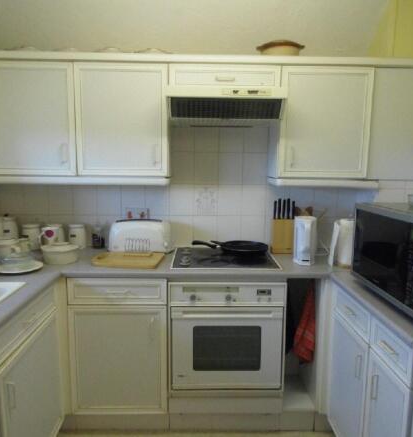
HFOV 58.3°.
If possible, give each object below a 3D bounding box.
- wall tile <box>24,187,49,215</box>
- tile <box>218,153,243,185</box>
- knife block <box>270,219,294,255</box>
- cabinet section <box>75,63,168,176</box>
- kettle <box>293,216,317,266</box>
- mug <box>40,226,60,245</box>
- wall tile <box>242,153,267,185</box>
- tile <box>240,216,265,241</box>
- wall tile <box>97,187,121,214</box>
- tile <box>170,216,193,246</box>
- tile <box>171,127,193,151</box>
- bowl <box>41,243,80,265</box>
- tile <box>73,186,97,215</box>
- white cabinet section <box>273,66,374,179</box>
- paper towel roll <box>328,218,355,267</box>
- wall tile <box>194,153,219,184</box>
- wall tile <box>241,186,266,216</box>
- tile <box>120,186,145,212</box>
[{"bbox_3d":[-1.078,-0.123,2.356,0.152,0.200,0.010,0,8,-1],"label":"wall tile"},{"bbox_3d":[0.156,-0.314,2.354,0.152,0.200,0.010,0,8,-1],"label":"tile"},{"bbox_3d":[0.461,0.104,2.235,0.135,0.212,0.105,0,8,-1],"label":"knife block"},{"bbox_3d":[-0.455,-0.544,2.150,0.500,0.592,0.312,0,7,-1],"label":"cabinet section"},{"bbox_3d":[0.541,0.122,2.025,0.117,0.246,0.130,1,6,7],"label":"kettle"},{"bbox_3d":[-0.946,0.133,2.236,0.116,0.125,0.092,-2,7,-20],"label":"mug"},{"bbox_3d":[0.308,-0.310,2.330,0.151,0.200,0.010,1,6,0],"label":"wall tile"},{"bbox_3d":[0.302,0.086,2.390,0.153,0.200,0.010,0,8,-1],"label":"tile"},{"bbox_3d":[-0.614,-0.121,2.332,0.151,0.199,0.010,0,9,-1],"label":"wall tile"},{"bbox_3d":[-0.156,0.085,2.405,0.152,0.200,0.010,0,8,-1],"label":"tile"},{"bbox_3d":[-0.147,-0.505,2.304,0.151,0.190,0.010,1,6,0],"label":"tile"},{"bbox_3d":[-0.808,0.186,2.048,0.203,0.093,0.203,0,9,-1],"label":"bowl"},{"bbox_3d":[-0.766,-0.122,2.329,0.151,0.199,0.010,0,9,-1],"label":"tile"},{"bbox_3d":[0.645,-0.535,2.172,0.500,0.592,0.312,0,7,-1],"label":"white cabinet section"},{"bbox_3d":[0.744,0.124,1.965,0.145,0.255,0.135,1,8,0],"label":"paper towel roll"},{"bbox_3d":[-0.002,-0.314,2.313,0.151,0.199,0.010,0,9,-1],"label":"wall tile"},{"bbox_3d":[0.304,-0.114,2.364,0.153,0.200,0.010,0,8,-1],"label":"wall tile"},{"bbox_3d":[-0.465,-0.120,2.350,0.153,0.200,0.010,0,8,-1],"label":"tile"}]

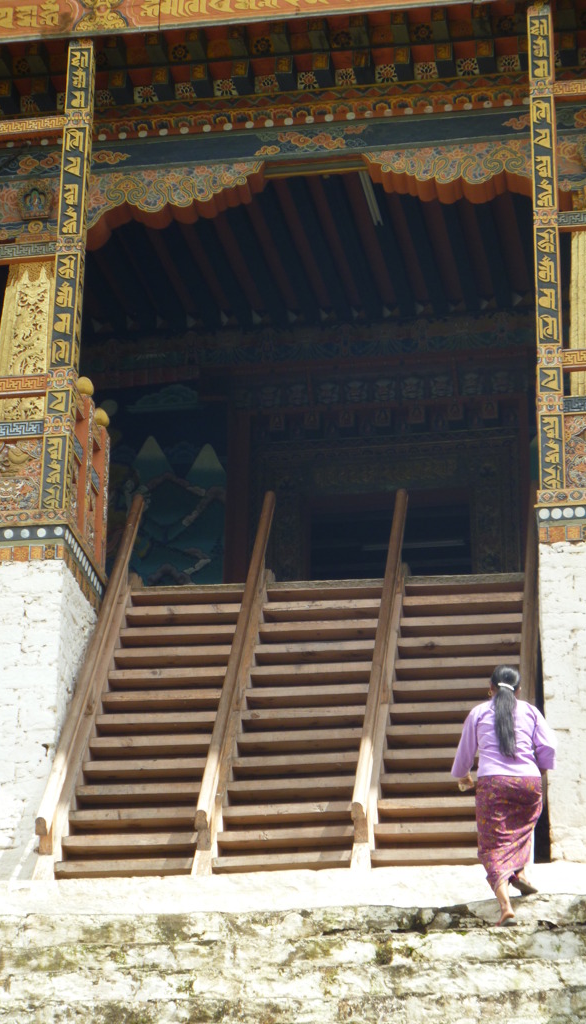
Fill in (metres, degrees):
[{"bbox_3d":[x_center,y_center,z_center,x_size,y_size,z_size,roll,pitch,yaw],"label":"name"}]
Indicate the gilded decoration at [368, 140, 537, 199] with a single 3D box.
[{"bbox_3d":[1.051,-2.232,18.809,1.130,0.440,0.280,-3,-24,9],"label":"gilded decoration"}]

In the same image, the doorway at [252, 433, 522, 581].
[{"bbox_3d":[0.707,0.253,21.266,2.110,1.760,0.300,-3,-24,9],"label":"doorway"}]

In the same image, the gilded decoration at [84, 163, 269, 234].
[{"bbox_3d":[-0.791,-2.118,19.112,1.250,0.480,0.280,-3,-24,9],"label":"gilded decoration"}]

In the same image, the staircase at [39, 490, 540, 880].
[{"bbox_3d":[0.140,0.958,17.499,2.910,3.400,2.130,-3,-24,9],"label":"staircase"}]

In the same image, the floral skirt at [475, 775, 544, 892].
[{"bbox_3d":[1.186,1.756,15.235,0.380,0.690,0.360,-3,-24,9],"label":"floral skirt"}]

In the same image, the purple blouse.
[{"bbox_3d":[1.177,1.261,15.477,0.580,0.490,0.310,-3,-24,9],"label":"purple blouse"}]

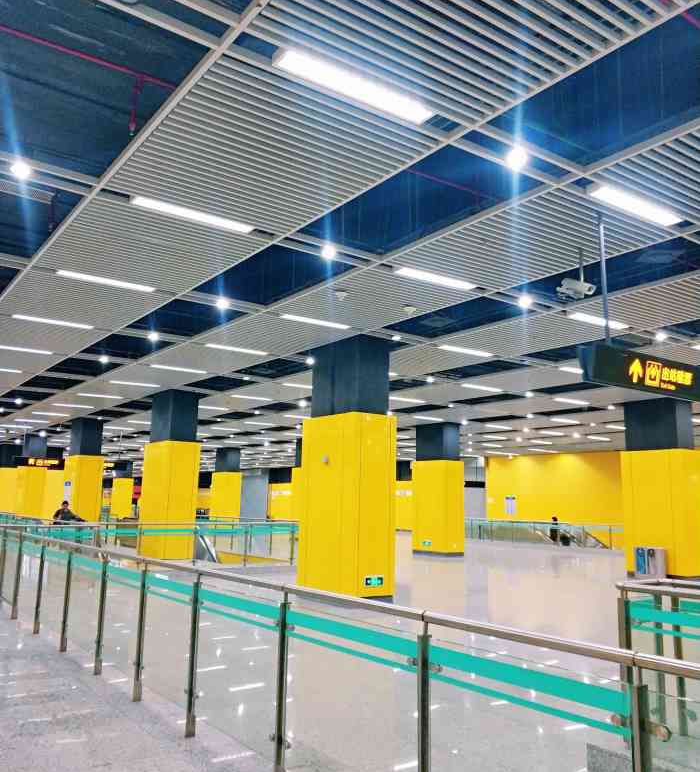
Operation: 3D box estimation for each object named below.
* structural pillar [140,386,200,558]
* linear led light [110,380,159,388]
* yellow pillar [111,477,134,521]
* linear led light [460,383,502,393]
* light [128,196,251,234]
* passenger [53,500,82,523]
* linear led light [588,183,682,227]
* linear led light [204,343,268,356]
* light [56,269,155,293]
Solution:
[{"bbox_3d":[-4.784,2.456,19.400,0.871,4.338,1.611,8,-11,-34],"label":"structural pillar"},{"bbox_3d":[-5.182,-0.039,17.612,1.210,0.070,0.160,8,-11,-34],"label":"linear led light"},{"bbox_3d":[-18.014,9.012,57.975,0.948,3.349,1.858,8,-11,-34],"label":"yellow pillar"},{"bbox_3d":[3.057,0.028,16.767,1.210,0.070,0.160,8,-11,-34],"label":"linear led light"},{"bbox_3d":[-1.496,-1.671,7.064,1.210,0.070,0.160,8,-11,-34],"label":"light"},{"bbox_3d":[-6.491,3.377,16.600,0.600,1.540,0.420,1,-9,2],"label":"passenger"},{"bbox_3d":[2.631,-1.636,6.647,1.210,0.070,0.160,8,-11,-34],"label":"linear led light"},{"bbox_3d":[-2.057,-0.678,13.226,1.210,0.070,0.160,8,-11,-34],"label":"linear led light"},{"bbox_3d":[-3.148,-1.351,9.429,1.230,0.080,0.150,8,-11,-34],"label":"light"}]

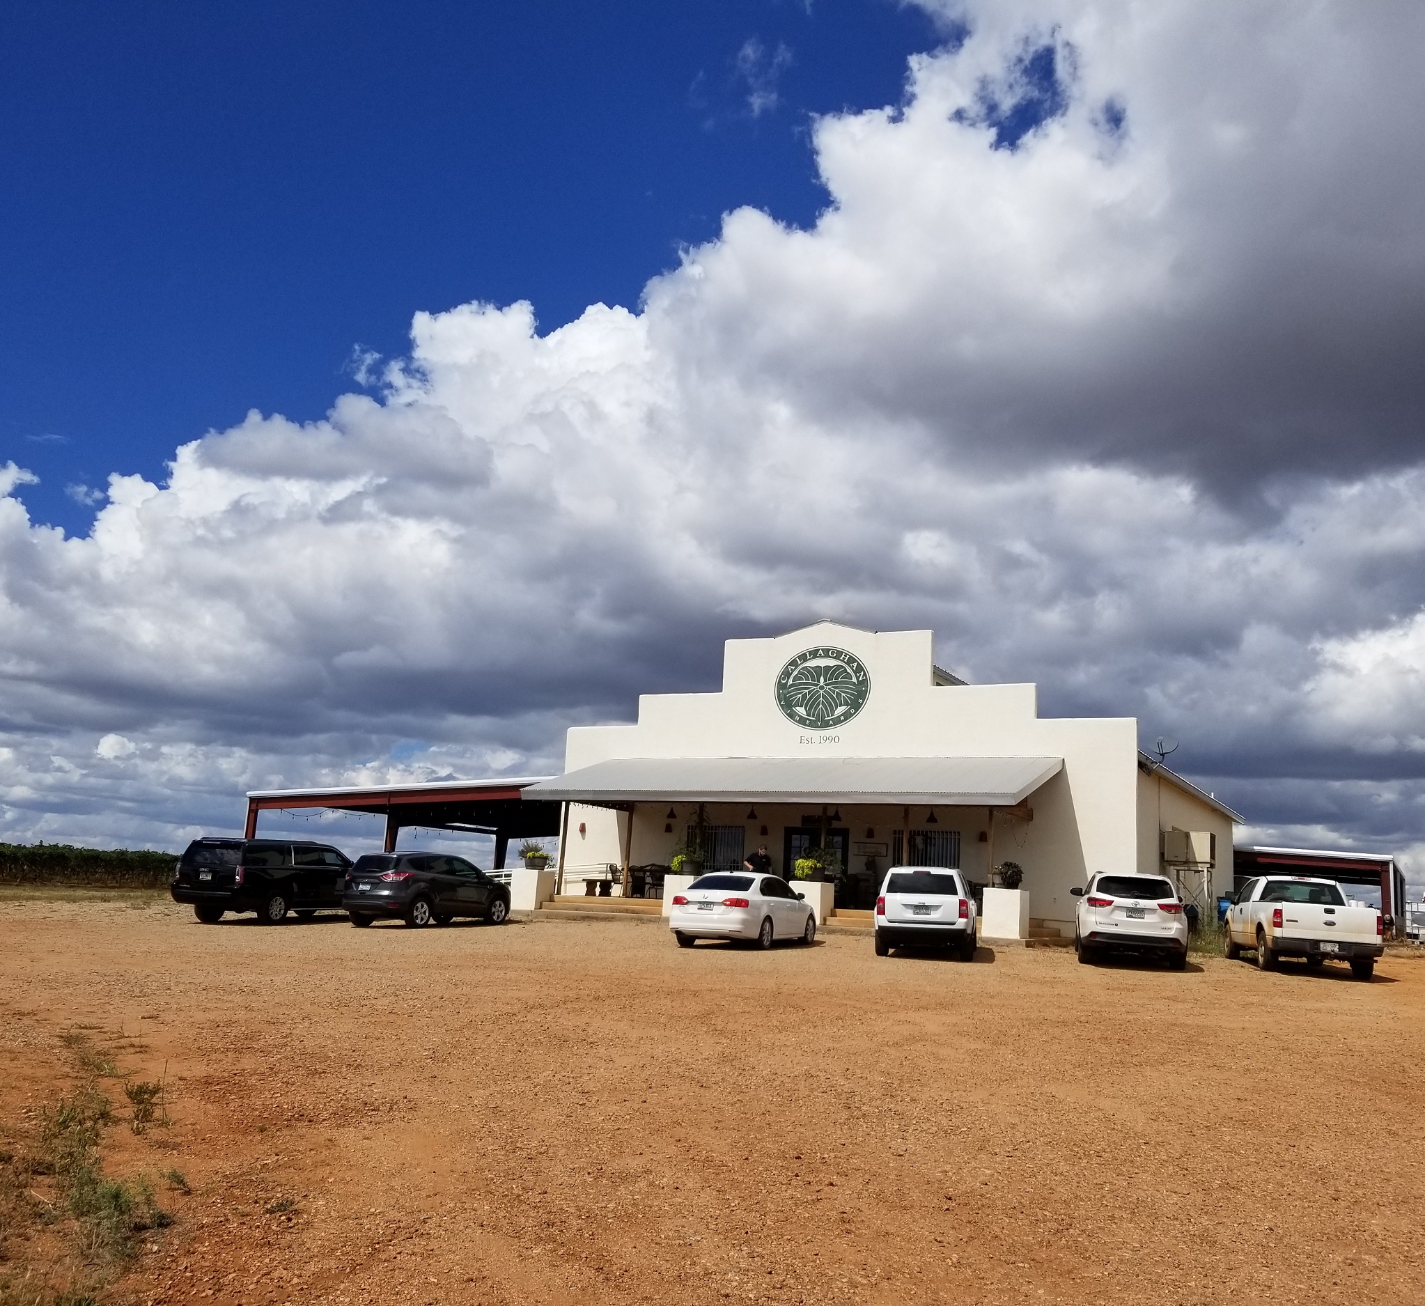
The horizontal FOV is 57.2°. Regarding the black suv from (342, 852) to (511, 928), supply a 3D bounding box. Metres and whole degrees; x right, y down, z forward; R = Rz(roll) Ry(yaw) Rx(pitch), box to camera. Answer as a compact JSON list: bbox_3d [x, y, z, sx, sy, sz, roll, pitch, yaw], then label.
[{"bbox_3d":[-6.585,5.559,30.818,1.869,1.684,4.524,-4,-10,28],"label":"black suv"}]

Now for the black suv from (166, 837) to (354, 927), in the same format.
[{"bbox_3d":[-10.100,5.392,31.122,2.075,1.890,5.700,-3,-10,20],"label":"black suv"}]

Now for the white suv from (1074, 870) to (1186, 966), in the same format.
[{"bbox_3d":[8.440,5.385,26.602,1.955,1.730,4.890,0,-9,14],"label":"white suv"}]

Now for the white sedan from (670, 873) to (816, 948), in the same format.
[{"bbox_3d":[0.750,5.205,26.575,1.808,1.453,4.630,-2,-10,21],"label":"white sedan"}]

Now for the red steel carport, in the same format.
[{"bbox_3d":[-6.919,7.245,47.751,13.700,4.100,14.400,-3,-12,28],"label":"red steel carport"}]

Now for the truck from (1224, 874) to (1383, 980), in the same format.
[{"bbox_3d":[12.095,5.589,27.108,2.030,1.870,5.650,1,-9,12],"label":"truck"}]

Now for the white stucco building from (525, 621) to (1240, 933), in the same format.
[{"bbox_3d":[6.907,4.619,42.061,16.550,8.300,25.500,-3,-12,28],"label":"white stucco building"}]

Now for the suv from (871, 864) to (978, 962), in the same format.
[{"bbox_3d":[4.231,5.021,25.477,1.786,1.670,4.410,0,-9,13],"label":"suv"}]

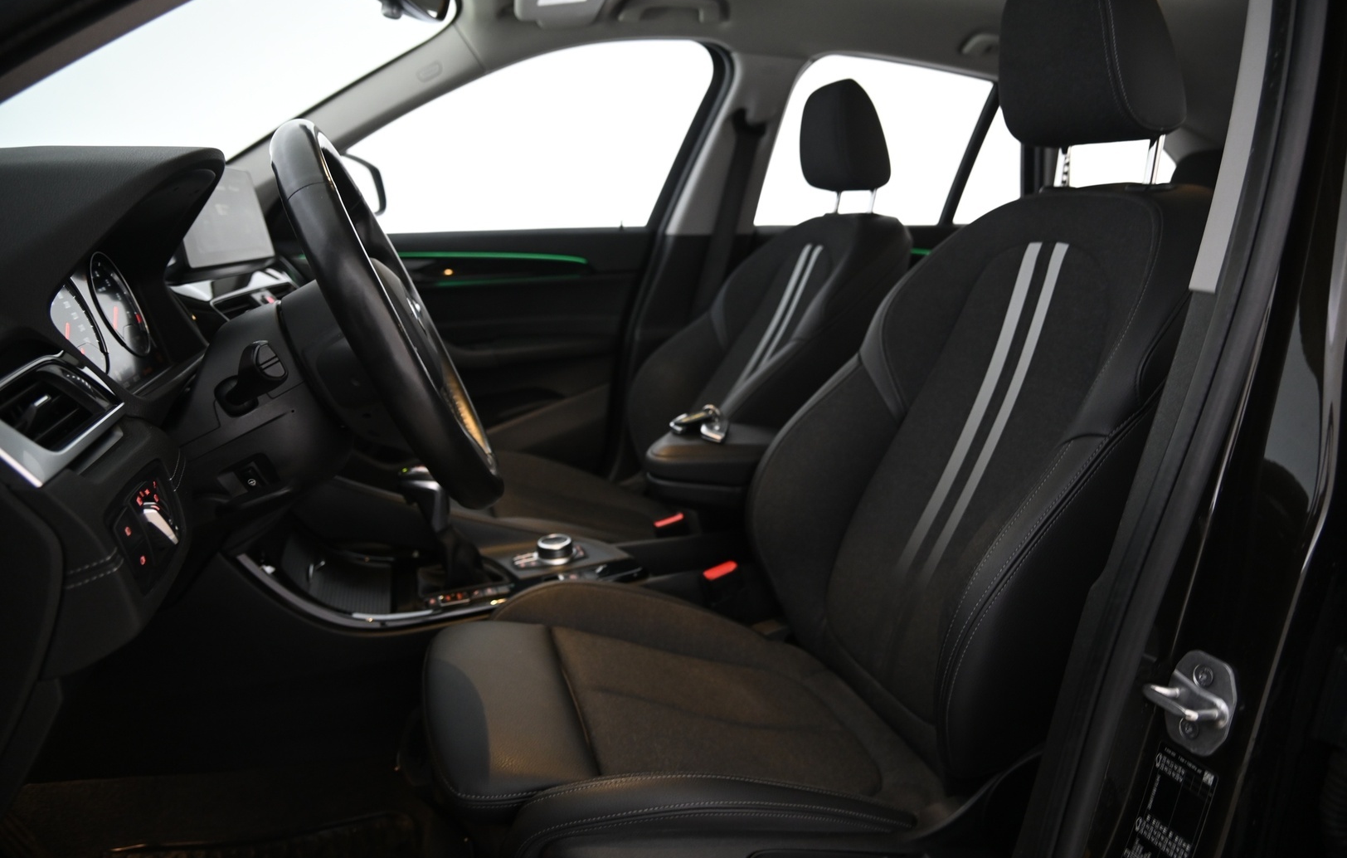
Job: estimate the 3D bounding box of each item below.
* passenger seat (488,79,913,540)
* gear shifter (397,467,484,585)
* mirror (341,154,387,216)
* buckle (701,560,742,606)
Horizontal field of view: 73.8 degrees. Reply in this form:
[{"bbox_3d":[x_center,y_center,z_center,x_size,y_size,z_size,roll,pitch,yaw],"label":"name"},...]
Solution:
[{"bbox_3d":[-0.010,-0.155,1.659,0.830,0.950,0.530,-3,14,-13],"label":"passenger seat"},{"bbox_3d":[-0.320,0.130,1.245,0.110,0.168,0.065,-3,14,-13],"label":"gear shifter"},{"bbox_3d":[-0.718,-0.536,1.974,0.130,0.155,0.230,0,13,-3],"label":"mirror"},{"bbox_3d":[0.076,0.228,1.258,0.052,0.068,0.028,-19,17,-9],"label":"buckle"}]

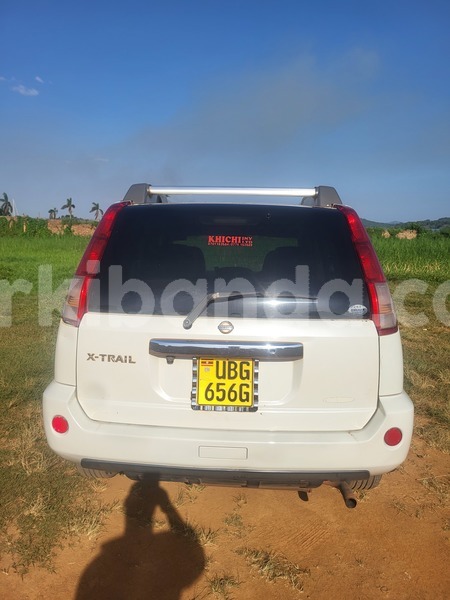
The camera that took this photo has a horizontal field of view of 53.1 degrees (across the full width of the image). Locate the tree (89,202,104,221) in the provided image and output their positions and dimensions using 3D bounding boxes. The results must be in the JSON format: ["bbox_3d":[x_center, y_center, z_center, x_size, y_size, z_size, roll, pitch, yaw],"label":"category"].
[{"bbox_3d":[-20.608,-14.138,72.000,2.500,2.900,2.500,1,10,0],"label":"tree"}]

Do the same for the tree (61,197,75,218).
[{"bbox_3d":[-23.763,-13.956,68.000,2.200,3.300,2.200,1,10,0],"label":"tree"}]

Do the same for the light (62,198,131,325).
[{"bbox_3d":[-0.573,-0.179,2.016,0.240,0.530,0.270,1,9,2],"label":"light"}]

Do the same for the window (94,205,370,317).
[{"bbox_3d":[0.021,-0.183,1.977,1.160,0.530,0.110,1,-16,2],"label":"window"}]

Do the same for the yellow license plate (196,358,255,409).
[{"bbox_3d":[0.002,0.354,1.920,0.245,0.215,0.020,2,2,3],"label":"yellow license plate"}]

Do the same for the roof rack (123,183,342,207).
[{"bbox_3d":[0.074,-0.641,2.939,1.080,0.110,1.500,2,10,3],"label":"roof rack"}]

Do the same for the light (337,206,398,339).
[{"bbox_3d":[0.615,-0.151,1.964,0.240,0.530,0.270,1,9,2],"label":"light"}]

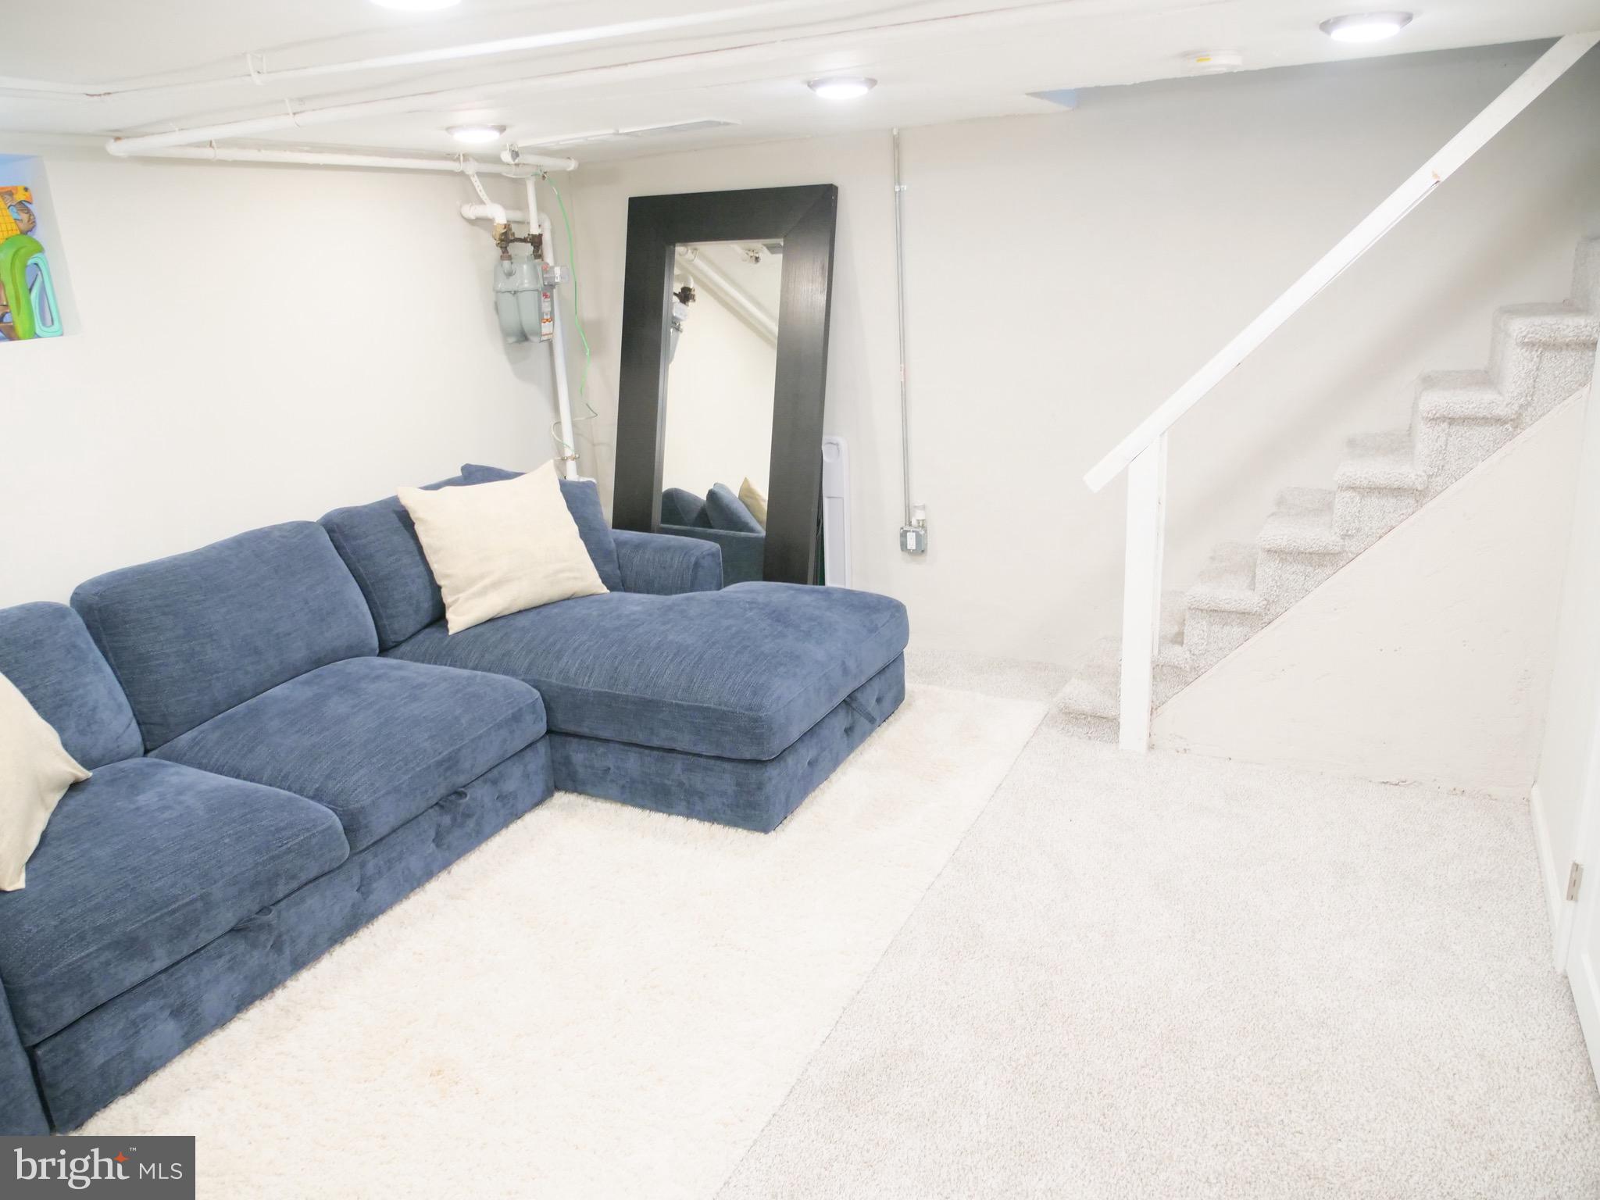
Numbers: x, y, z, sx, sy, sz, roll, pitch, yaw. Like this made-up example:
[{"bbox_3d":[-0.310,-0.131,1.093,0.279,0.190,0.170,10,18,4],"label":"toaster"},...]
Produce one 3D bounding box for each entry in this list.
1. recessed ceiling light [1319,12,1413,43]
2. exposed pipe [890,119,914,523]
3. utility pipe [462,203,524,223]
[{"bbox_3d":[1.289,-1.299,2.529,0.190,0.038,0.190,5,18,26],"label":"recessed ceiling light"},{"bbox_3d":[0.396,-1.013,4.290,0.022,1.500,0.022,5,18,26],"label":"exposed pipe"},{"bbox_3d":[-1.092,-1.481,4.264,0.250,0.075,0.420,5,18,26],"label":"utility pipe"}]

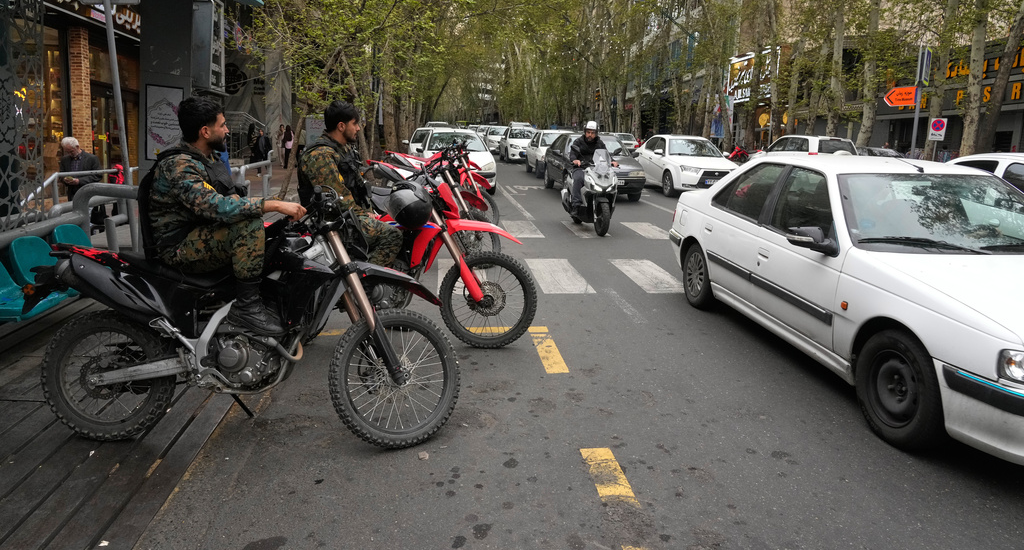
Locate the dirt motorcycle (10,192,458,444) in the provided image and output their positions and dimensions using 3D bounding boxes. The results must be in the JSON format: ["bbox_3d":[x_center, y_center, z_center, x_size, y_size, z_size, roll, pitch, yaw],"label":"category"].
[{"bbox_3d":[-1.329,0.235,3.368,2.190,1.220,0.820,0,6,1],"label":"dirt motorcycle"}]

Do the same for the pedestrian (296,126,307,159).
[{"bbox_3d":[-8.020,-4.944,26.000,0.500,1.700,0.400,-9,15,-44],"label":"pedestrian"}]

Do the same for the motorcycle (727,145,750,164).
[{"bbox_3d":[11.435,-5.904,34.000,2.100,1.150,0.800,-7,13,-40],"label":"motorcycle"}]

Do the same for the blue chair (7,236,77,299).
[{"bbox_3d":[-3.120,-0.060,4.760,0.460,0.400,0.450,0,11,-6],"label":"blue chair"}]

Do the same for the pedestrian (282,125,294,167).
[{"bbox_3d":[-8.403,-4.802,25.600,0.460,1.640,0.340,-1,11,-11],"label":"pedestrian"}]

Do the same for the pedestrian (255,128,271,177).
[{"bbox_3d":[-8.801,-4.322,24.246,0.520,1.680,0.420,1,10,-3],"label":"pedestrian"}]

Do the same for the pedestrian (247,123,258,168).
[{"bbox_3d":[-9.550,-4.738,25.144,0.480,1.650,0.380,0,10,-12],"label":"pedestrian"}]

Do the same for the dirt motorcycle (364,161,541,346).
[{"bbox_3d":[-0.910,-0.081,4.777,2.200,1.230,0.820,1,12,-3],"label":"dirt motorcycle"}]

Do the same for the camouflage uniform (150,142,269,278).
[{"bbox_3d":[-1.460,-0.310,3.320,0.650,0.670,0.560,2,10,0],"label":"camouflage uniform"}]

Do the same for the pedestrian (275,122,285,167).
[{"bbox_3d":[-8.820,-4.919,26.000,0.460,1.660,0.360,-2,11,-17],"label":"pedestrian"}]

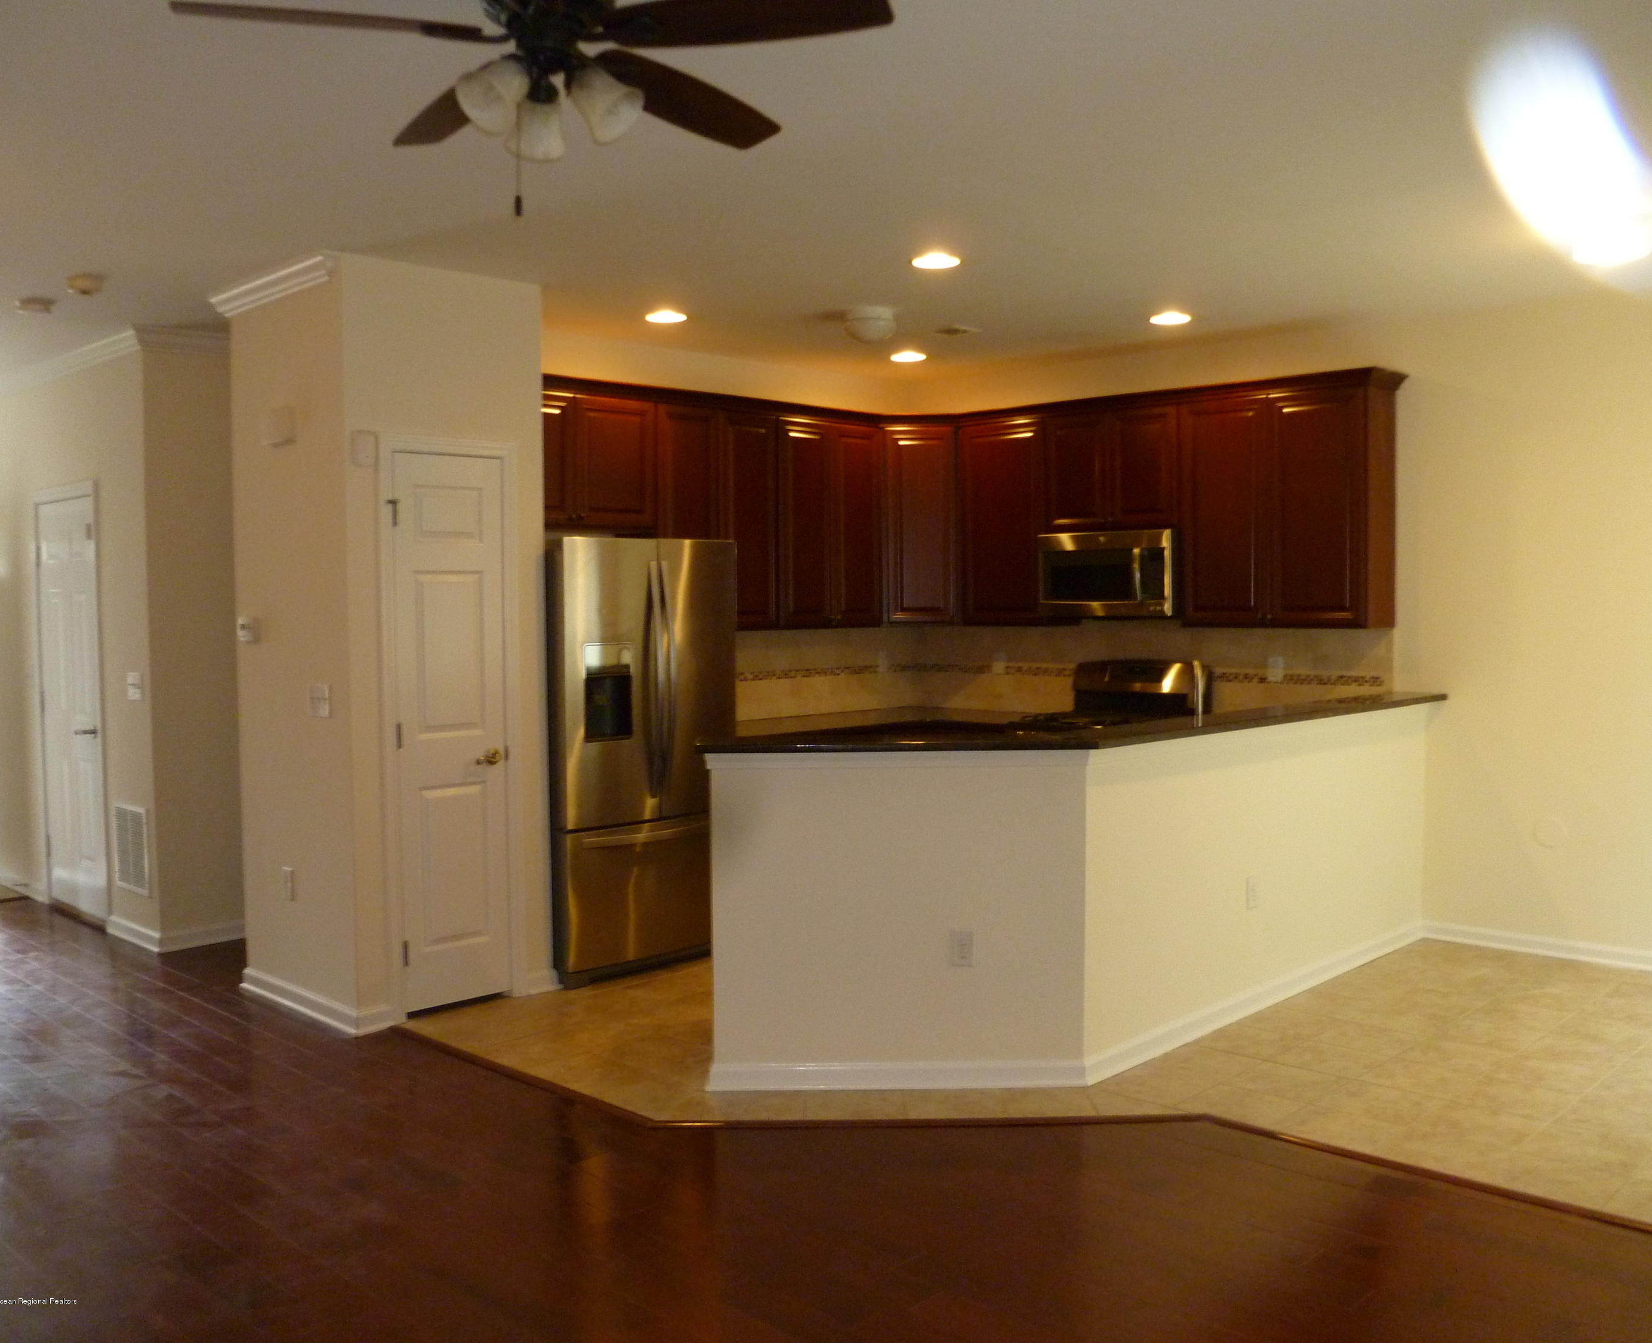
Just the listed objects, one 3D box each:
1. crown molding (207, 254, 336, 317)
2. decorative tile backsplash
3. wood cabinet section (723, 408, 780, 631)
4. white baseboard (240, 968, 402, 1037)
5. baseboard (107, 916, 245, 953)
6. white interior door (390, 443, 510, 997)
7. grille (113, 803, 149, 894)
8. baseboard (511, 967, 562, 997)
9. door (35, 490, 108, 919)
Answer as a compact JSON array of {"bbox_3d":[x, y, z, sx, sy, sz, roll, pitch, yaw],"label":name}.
[{"bbox_3d":[-2.035,-1.401,5.288,0.930,0.080,0.065,2,4,44],"label":"crown molding"},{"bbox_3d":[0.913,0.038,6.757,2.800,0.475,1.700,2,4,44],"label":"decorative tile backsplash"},{"bbox_3d":[-0.479,-0.724,7.171,0.330,1.041,0.371,2,4,44],"label":"wood cabinet section"},{"bbox_3d":[-1.942,1.228,5.495,0.963,0.085,0.170,2,4,44],"label":"white baseboard"},{"bbox_3d":[-2.998,1.178,6.705,0.620,0.085,0.412,2,4,44],"label":"baseboard"},{"bbox_3d":[-1.391,0.222,5.407,0.040,2.038,0.448,2,4,44],"label":"white interior door"},{"bbox_3d":[-3.137,0.799,6.544,0.385,0.380,0.020,2,4,44],"label":"grille"},{"bbox_3d":[-1.131,1.210,5.689,0.023,0.087,0.205,2,4,44],"label":"baseboard"},{"bbox_3d":[-3.699,0.169,7.113,0.770,2.003,0.040,2,4,44],"label":"door"}]

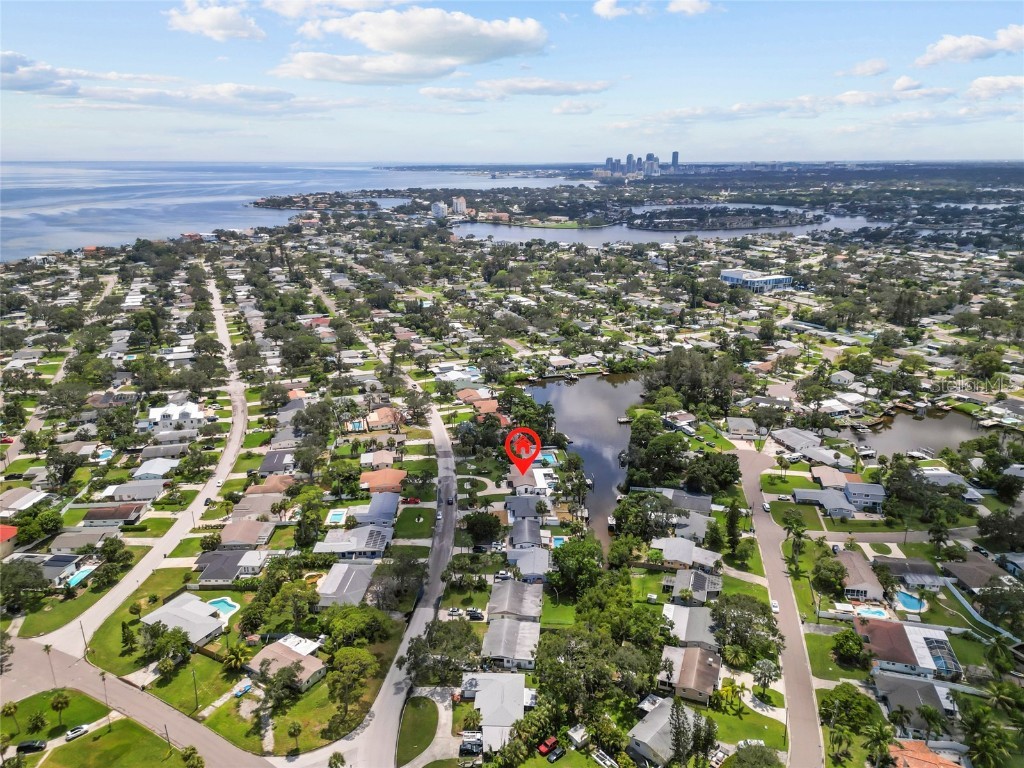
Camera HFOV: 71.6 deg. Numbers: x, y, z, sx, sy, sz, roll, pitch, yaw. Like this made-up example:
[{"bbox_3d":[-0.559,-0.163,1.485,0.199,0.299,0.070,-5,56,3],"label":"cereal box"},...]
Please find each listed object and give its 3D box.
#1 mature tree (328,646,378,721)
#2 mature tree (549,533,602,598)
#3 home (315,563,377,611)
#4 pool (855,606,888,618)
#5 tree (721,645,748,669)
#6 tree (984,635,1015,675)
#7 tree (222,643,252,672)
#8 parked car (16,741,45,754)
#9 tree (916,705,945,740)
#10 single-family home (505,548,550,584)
[{"bbox_3d":[-35.430,67.410,157.420,11.300,17.800,11.300,0,18,0],"label":"mature tree"},{"bbox_3d":[19.600,52.380,210.400,15.600,14.200,15.600,0,18,0],"label":"mature tree"},{"bbox_3d":[-48.300,59.360,208.960,13.110,4.340,21.170,1,18,3],"label":"home"},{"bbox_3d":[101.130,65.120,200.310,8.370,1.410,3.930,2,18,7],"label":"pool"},{"bbox_3d":[55.320,67.710,176.040,6.000,5.900,6.000,0,18,0],"label":"tree"},{"bbox_3d":[118.240,66.720,173.080,6.500,9.600,6.500,0,18,0],"label":"tree"},{"bbox_3d":[-68.880,69.030,176.680,6.250,5.440,6.250,0,18,0],"label":"tree"},{"bbox_3d":[-103.800,78.230,153.800,5.100,1.750,1.950,-5,18,-14],"label":"parked car"},{"bbox_3d":[90.680,74.940,152.580,5.850,8.770,5.850,0,18,0],"label":"tree"},{"bbox_3d":[5.150,55.520,217.180,12.800,4.100,14.200,0,18,1],"label":"single-family home"}]

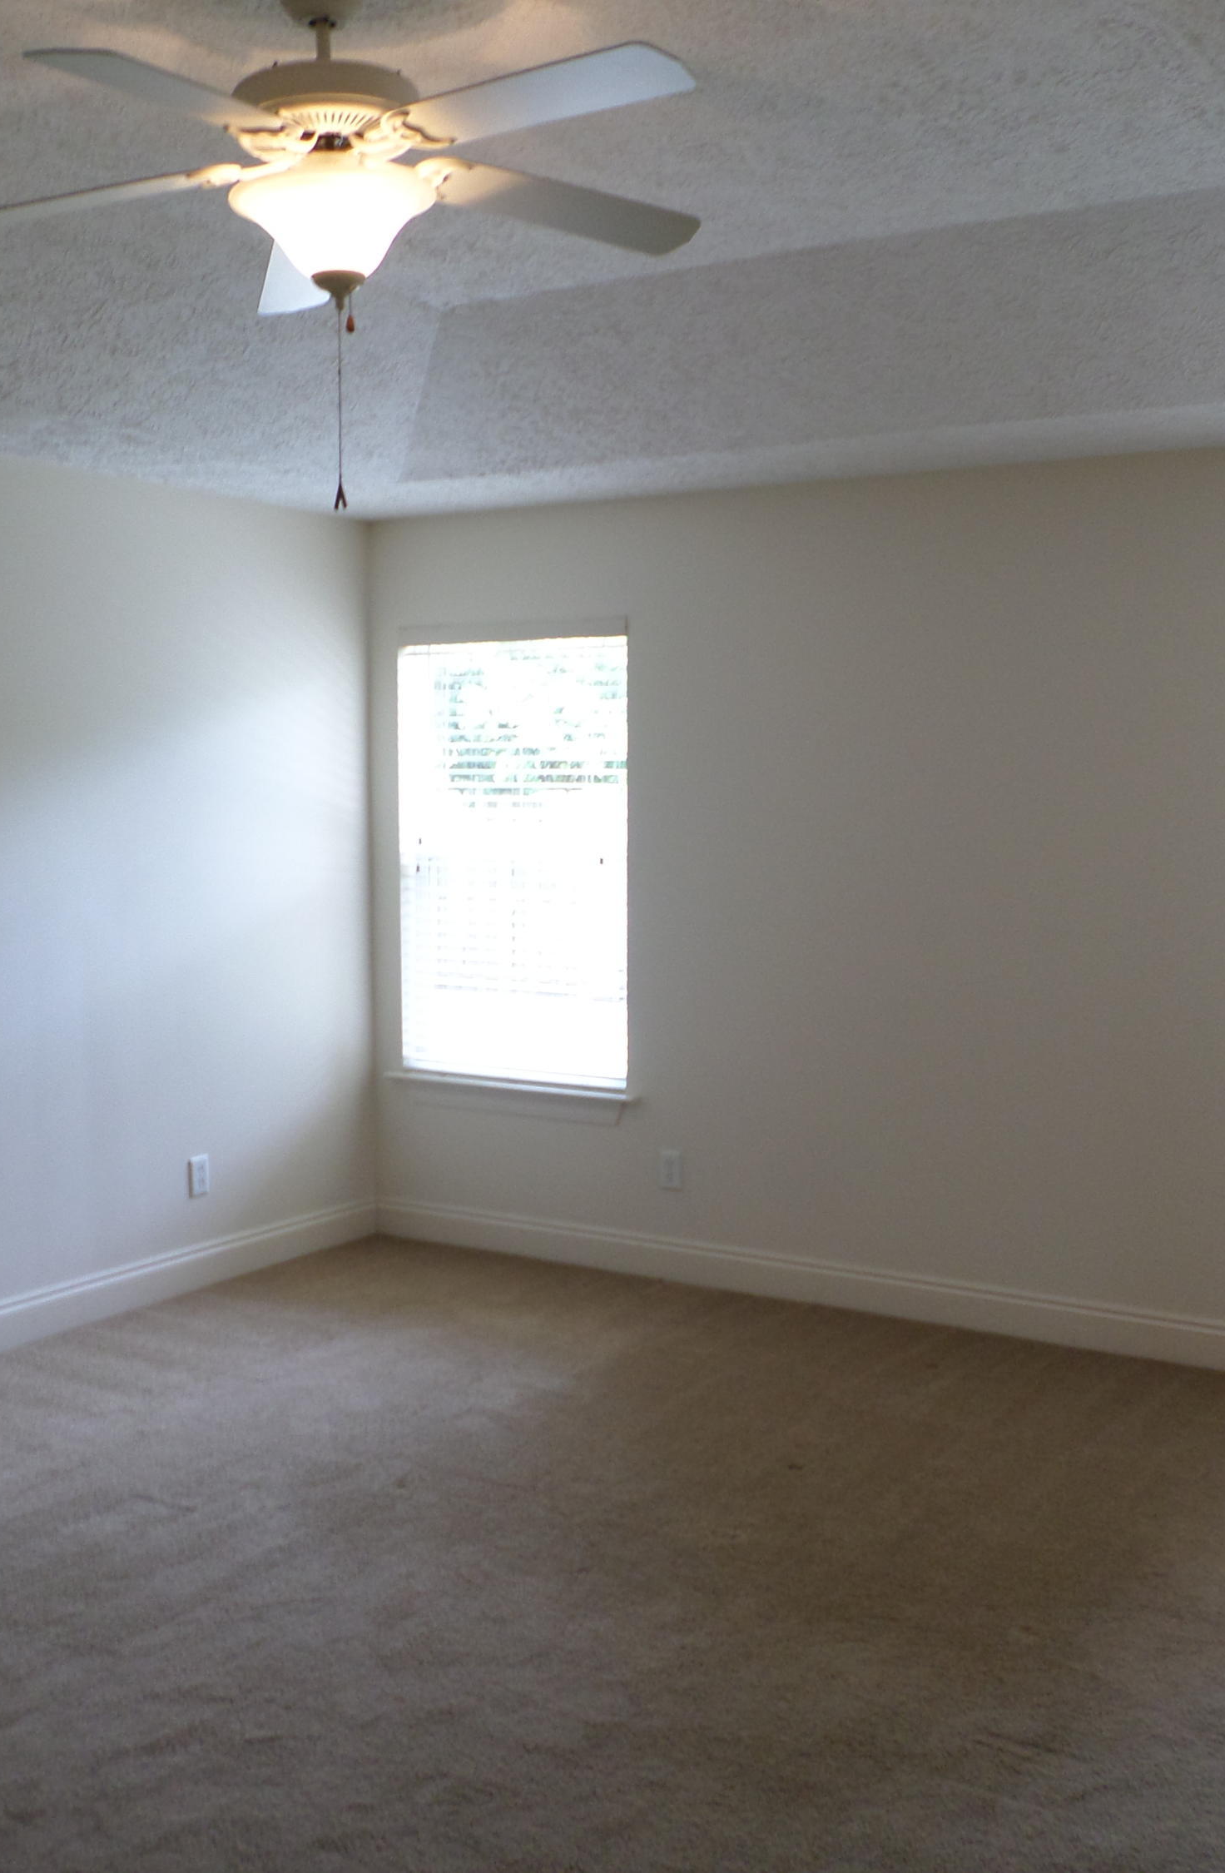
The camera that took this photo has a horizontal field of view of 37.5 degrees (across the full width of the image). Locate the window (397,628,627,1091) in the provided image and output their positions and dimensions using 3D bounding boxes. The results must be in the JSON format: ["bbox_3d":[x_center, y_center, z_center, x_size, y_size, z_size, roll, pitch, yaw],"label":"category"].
[{"bbox_3d":[-0.327,-0.263,5.925,0.900,1.500,0.100,3,6,32],"label":"window"}]

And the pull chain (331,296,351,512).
[{"bbox_3d":[-0.405,-0.794,2.690,0.025,0.325,0.025,0,5,0],"label":"pull chain"}]

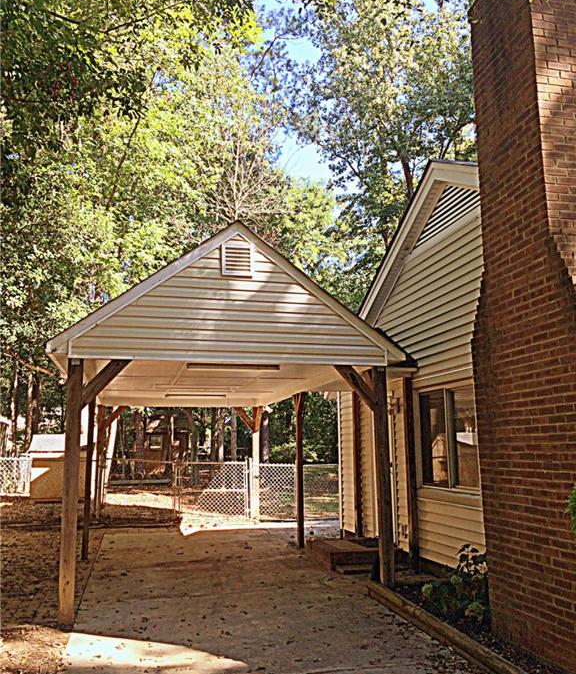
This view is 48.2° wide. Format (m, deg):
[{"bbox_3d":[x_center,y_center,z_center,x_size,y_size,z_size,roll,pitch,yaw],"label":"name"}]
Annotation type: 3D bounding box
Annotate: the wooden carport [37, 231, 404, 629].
[{"bbox_3d":[-1.488,1.427,10.807,4.109,4.336,7.673,2,-10,-14],"label":"wooden carport"}]

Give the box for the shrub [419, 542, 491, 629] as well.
[{"bbox_3d":[1.554,2.258,6.038,0.594,0.653,0.554,2,-10,-14],"label":"shrub"}]

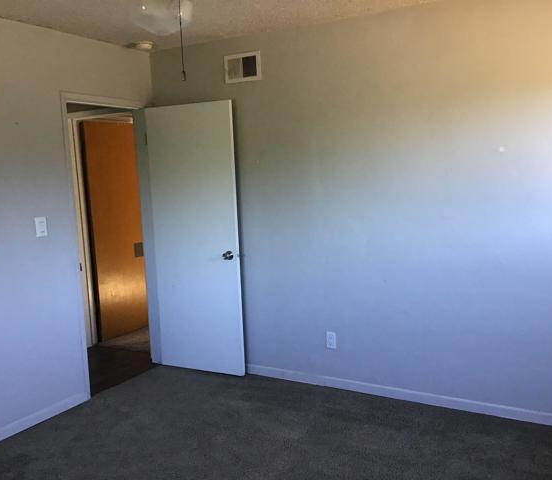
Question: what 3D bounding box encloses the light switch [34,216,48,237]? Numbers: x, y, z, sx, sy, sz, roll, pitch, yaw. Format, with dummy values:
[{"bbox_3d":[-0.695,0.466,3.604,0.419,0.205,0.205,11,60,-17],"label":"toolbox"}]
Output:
[{"bbox_3d":[-1.460,-0.083,3.578,0.018,0.118,0.077,2,8,30],"label":"light switch"}]

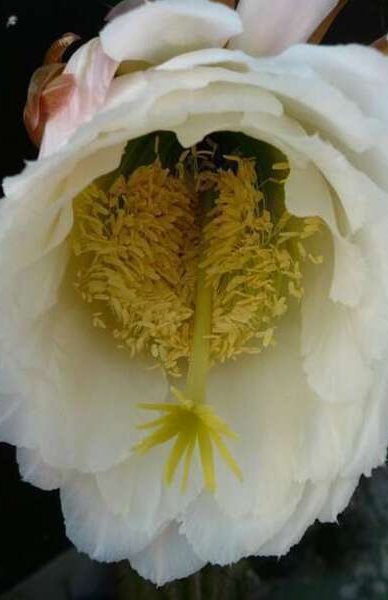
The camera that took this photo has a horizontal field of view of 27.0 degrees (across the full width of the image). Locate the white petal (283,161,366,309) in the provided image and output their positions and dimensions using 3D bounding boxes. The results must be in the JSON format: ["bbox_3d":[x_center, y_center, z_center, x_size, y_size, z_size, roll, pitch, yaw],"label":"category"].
[{"bbox_3d":[0.053,-0.026,0.326,0.033,0.053,0.021,-9,-2,31],"label":"white petal"}]

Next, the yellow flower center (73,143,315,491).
[{"bbox_3d":[0.001,0.005,0.262,0.076,0.103,0.058,0,12,0],"label":"yellow flower center"}]

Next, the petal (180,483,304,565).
[{"bbox_3d":[0.020,0.092,0.334,0.050,0.038,0.017,0,-17,3],"label":"petal"}]

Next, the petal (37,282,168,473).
[{"bbox_3d":[-0.039,0.033,0.344,0.059,0.084,0.026,0,-16,-22],"label":"petal"}]

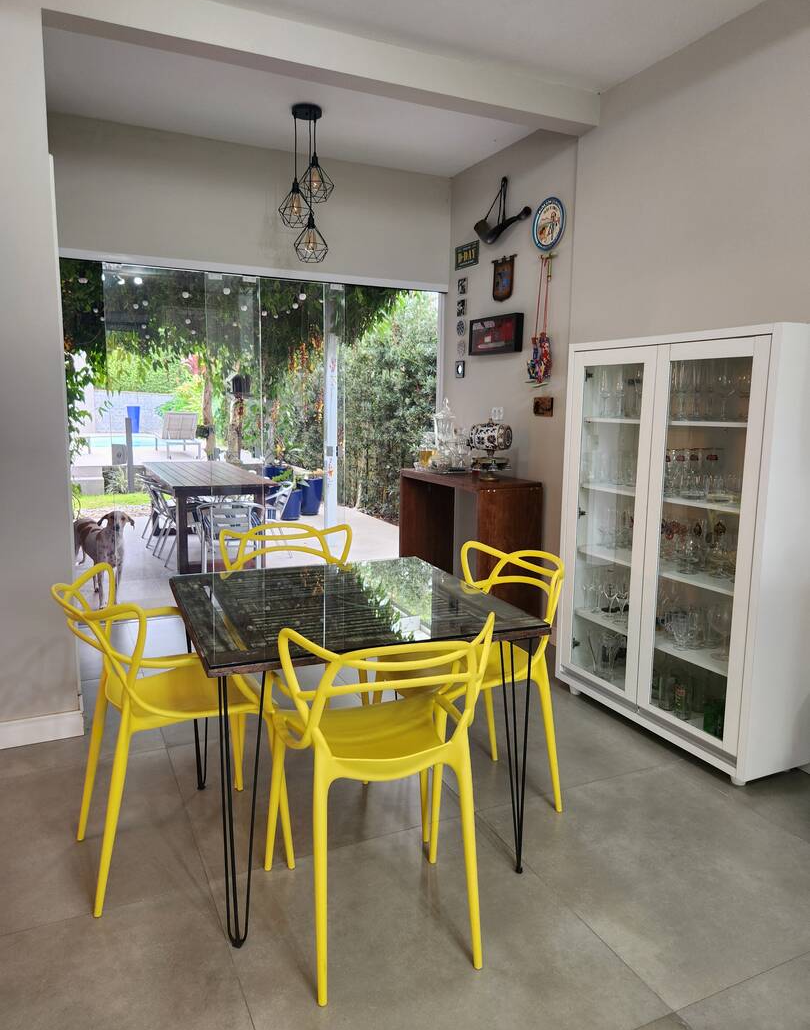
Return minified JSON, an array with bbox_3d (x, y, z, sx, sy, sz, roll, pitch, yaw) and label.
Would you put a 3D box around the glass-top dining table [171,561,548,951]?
[{"bbox_3d":[-0.205,0.639,2.293,0.924,0.762,0.931,-3,9,-23],"label":"glass-top dining table"}]

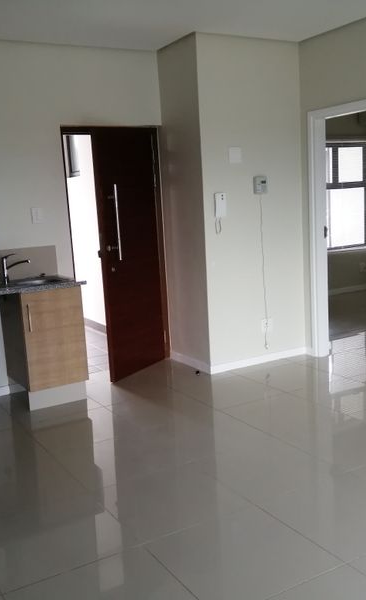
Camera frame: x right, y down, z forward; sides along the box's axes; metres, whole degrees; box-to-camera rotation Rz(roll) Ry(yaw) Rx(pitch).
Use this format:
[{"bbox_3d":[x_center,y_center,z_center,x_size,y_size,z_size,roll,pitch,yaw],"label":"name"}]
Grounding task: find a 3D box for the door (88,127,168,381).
[{"bbox_3d":[-0.435,-0.394,5.207,0.045,2.031,0.853,2,10,31],"label":"door"}]

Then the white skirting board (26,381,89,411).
[{"bbox_3d":[-0.923,0.701,4.452,0.441,0.161,0.018,-8,10,-30],"label":"white skirting board"}]

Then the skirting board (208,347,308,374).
[{"bbox_3d":[0.691,0.535,5.336,1.060,0.066,0.017,-8,10,-30],"label":"skirting board"}]

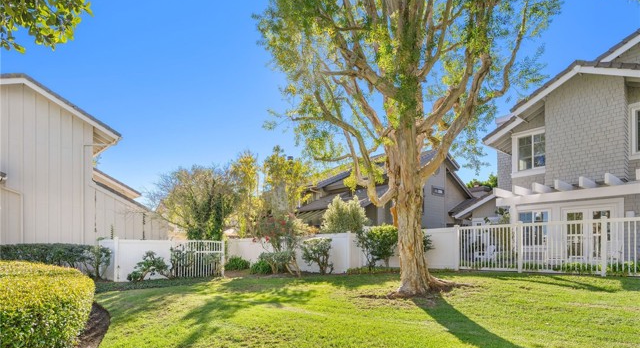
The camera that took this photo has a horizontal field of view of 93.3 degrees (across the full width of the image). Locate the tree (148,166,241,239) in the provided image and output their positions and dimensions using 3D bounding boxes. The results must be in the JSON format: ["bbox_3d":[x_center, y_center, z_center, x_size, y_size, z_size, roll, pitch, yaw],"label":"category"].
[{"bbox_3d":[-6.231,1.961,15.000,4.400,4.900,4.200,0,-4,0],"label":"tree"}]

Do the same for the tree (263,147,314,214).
[{"bbox_3d":[-1.678,1.523,15.600,2.600,5.700,2.500,0,-4,0],"label":"tree"}]

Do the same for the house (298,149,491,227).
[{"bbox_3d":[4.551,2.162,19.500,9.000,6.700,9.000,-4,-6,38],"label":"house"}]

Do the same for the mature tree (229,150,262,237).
[{"bbox_3d":[-3.822,1.616,15.500,1.800,5.600,1.800,0,-4,0],"label":"mature tree"}]

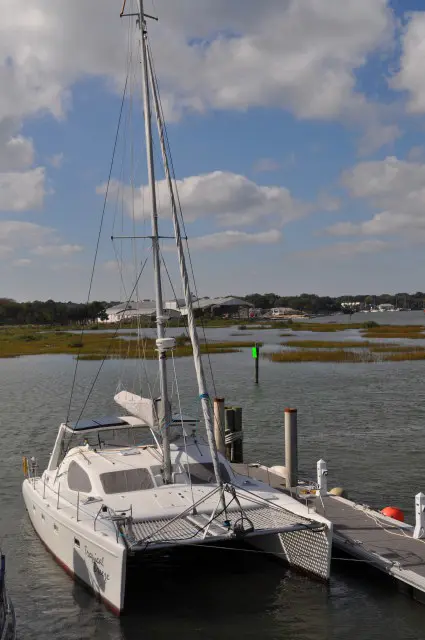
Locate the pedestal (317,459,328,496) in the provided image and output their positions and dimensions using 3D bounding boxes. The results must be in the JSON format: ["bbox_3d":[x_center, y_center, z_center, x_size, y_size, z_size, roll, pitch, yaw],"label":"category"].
[{"bbox_3d":[3.217,4.593,23.300,0.220,1.060,0.260,-1,1,-27],"label":"pedestal"}]

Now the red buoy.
[{"bbox_3d":[4.739,5.204,21.000,0.620,0.600,0.620,-1,1,-24],"label":"red buoy"}]

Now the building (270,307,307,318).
[{"bbox_3d":[36.608,-3.661,390.000,18.500,6.000,12.000,-1,1,12],"label":"building"}]

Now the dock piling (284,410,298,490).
[{"bbox_3d":[2.409,3.969,24.300,0.370,2.550,0.370,-1,1,0],"label":"dock piling"}]

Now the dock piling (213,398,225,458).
[{"bbox_3d":[0.283,3.992,29.000,0.360,2.300,0.360,-1,1,-24],"label":"dock piling"}]

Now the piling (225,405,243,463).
[{"bbox_3d":[0.795,4.287,29.400,0.640,2.200,0.550,-1,1,-24],"label":"piling"}]

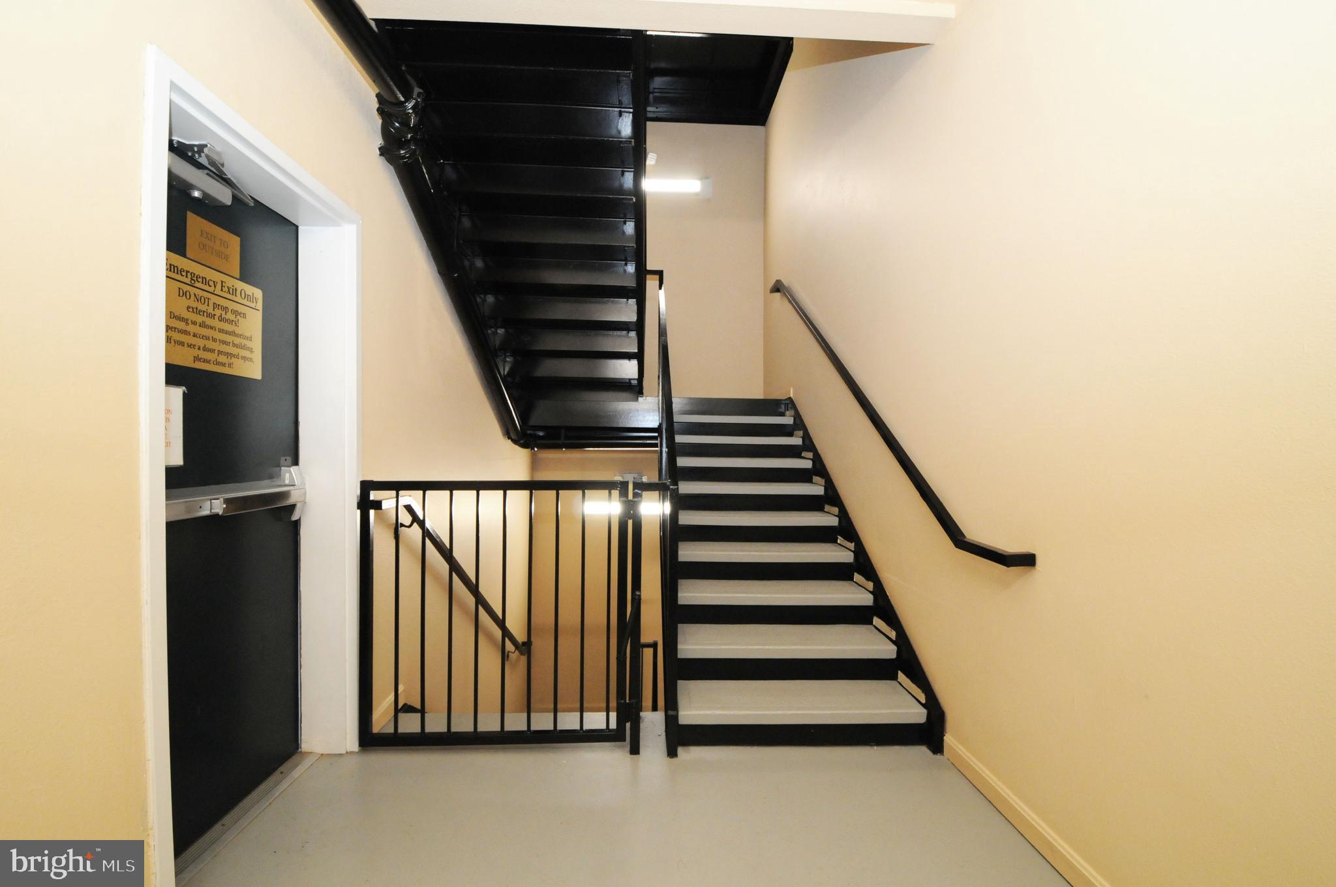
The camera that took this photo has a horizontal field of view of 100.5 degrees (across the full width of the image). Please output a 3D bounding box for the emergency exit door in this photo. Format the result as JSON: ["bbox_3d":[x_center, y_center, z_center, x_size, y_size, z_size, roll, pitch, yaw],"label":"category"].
[{"bbox_3d":[-1.444,0.184,1.732,0.060,2.038,0.890,0,1,-4],"label":"emergency exit door"}]

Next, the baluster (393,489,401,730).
[{"bbox_3d":[-1.050,0.650,2.153,0.016,0.948,0.016,1,1,-4],"label":"baluster"}]

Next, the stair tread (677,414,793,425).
[{"bbox_3d":[0.496,-0.182,4.564,1.008,0.050,0.287,0,1,-2],"label":"stair tread"}]

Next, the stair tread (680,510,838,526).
[{"bbox_3d":[0.523,0.464,3.492,1.017,0.049,0.281,1,1,-2],"label":"stair tread"}]

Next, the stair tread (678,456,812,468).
[{"bbox_3d":[0.512,0.138,4.047,1.017,0.049,0.281,1,1,-2],"label":"stair tread"}]

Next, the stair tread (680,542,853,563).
[{"bbox_3d":[0.527,0.629,3.215,1.008,0.050,0.287,0,1,-2],"label":"stair tread"}]

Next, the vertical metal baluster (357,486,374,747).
[{"bbox_3d":[-1.166,0.657,2.145,0.040,1.021,0.040,1,1,-4],"label":"vertical metal baluster"}]

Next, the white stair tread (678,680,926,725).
[{"bbox_3d":[0.546,1.115,2.405,1.008,0.050,0.287,0,1,-2],"label":"white stair tread"}]

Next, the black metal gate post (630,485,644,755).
[{"bbox_3d":[-0.133,0.700,2.217,0.038,1.083,0.038,1,1,-2],"label":"black metal gate post"}]

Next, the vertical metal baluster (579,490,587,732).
[{"bbox_3d":[-0.339,0.666,2.212,0.018,0.963,0.018,0,1,-2],"label":"vertical metal baluster"}]

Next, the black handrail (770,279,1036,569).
[{"bbox_3d":[1.079,-0.559,3.573,0.085,0.187,4.121,1,29,-2],"label":"black handrail"}]

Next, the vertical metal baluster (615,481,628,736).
[{"bbox_3d":[-0.183,0.666,2.216,0.036,1.028,0.036,0,1,-2],"label":"vertical metal baluster"}]

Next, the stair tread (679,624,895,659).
[{"bbox_3d":[0.538,0.949,2.660,1.017,0.049,0.281,1,1,-2],"label":"stair tread"}]

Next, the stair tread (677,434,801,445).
[{"bbox_3d":[0.506,-0.025,4.324,1.017,0.049,0.281,1,1,-2],"label":"stair tread"}]

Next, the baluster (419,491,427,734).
[{"bbox_3d":[-0.964,0.666,2.195,0.018,0.962,0.018,0,1,-2],"label":"baluster"}]

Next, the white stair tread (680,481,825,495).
[{"bbox_3d":[0.515,0.304,3.754,1.008,0.050,0.287,0,1,-2],"label":"white stair tread"}]

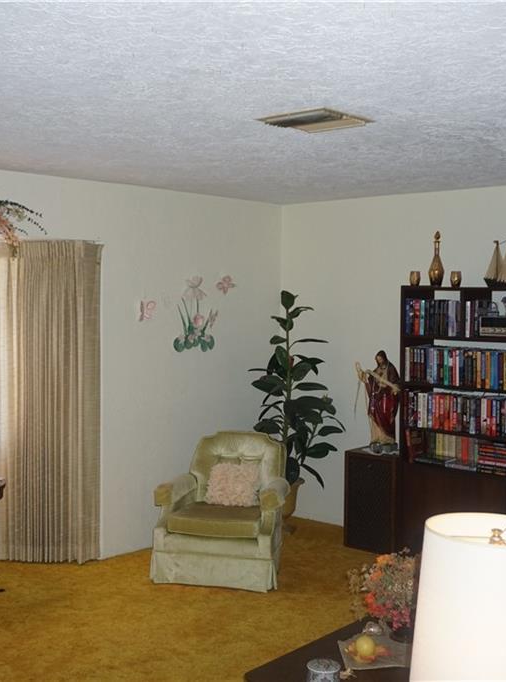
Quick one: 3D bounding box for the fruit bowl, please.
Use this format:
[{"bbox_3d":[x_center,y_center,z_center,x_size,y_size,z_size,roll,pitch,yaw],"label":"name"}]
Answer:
[{"bbox_3d":[0.455,1.114,3.250,0.260,0.090,0.270,0,3,0],"label":"fruit bowl"}]

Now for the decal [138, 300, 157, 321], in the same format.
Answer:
[{"bbox_3d":[-0.695,-0.203,5.853,0.050,0.135,0.135,3,4,43],"label":"decal"}]

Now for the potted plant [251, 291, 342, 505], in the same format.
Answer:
[{"bbox_3d":[0.322,0.426,6.444,0.660,1.587,0.680,0,3,0],"label":"potted plant"}]

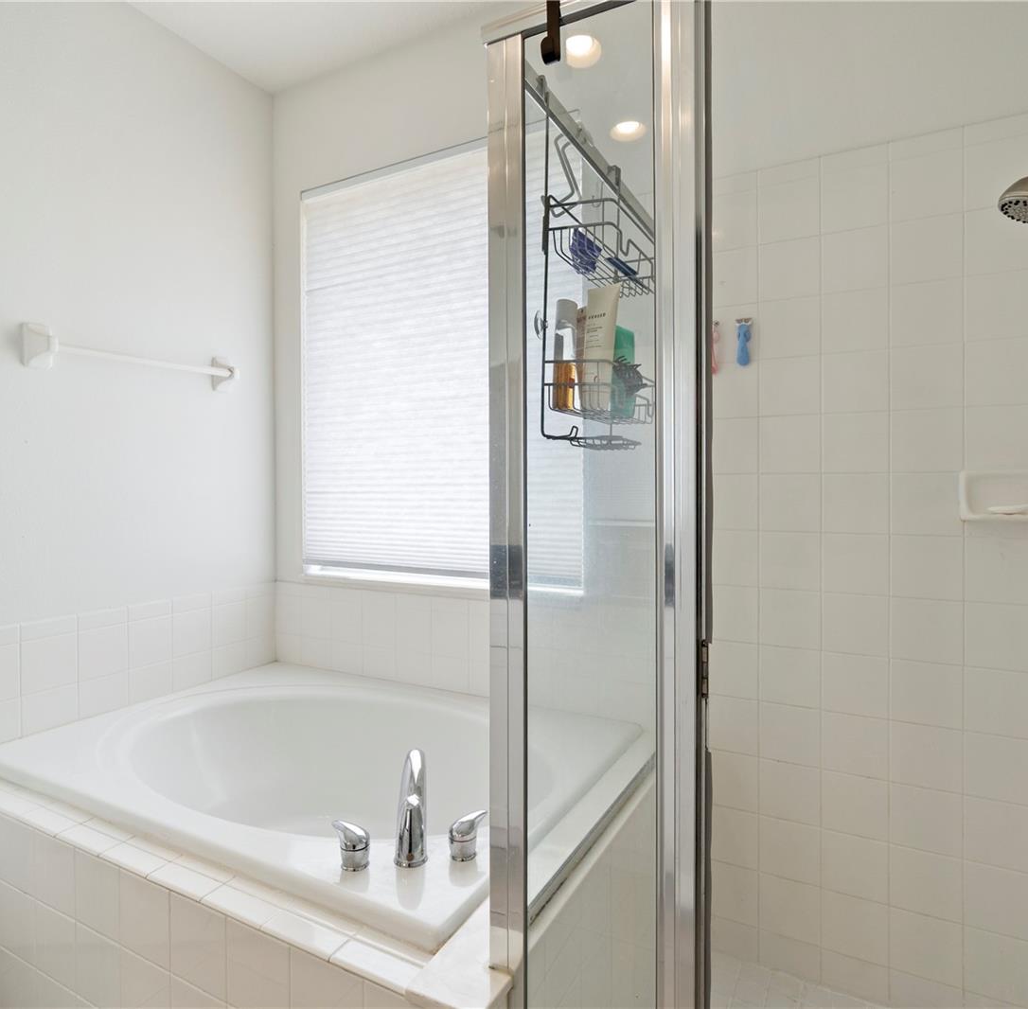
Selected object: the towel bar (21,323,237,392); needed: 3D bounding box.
[{"bbox_3d":[-1.168,-0.453,2.010,0.082,0.116,0.662,0,1,27],"label":"towel bar"}]

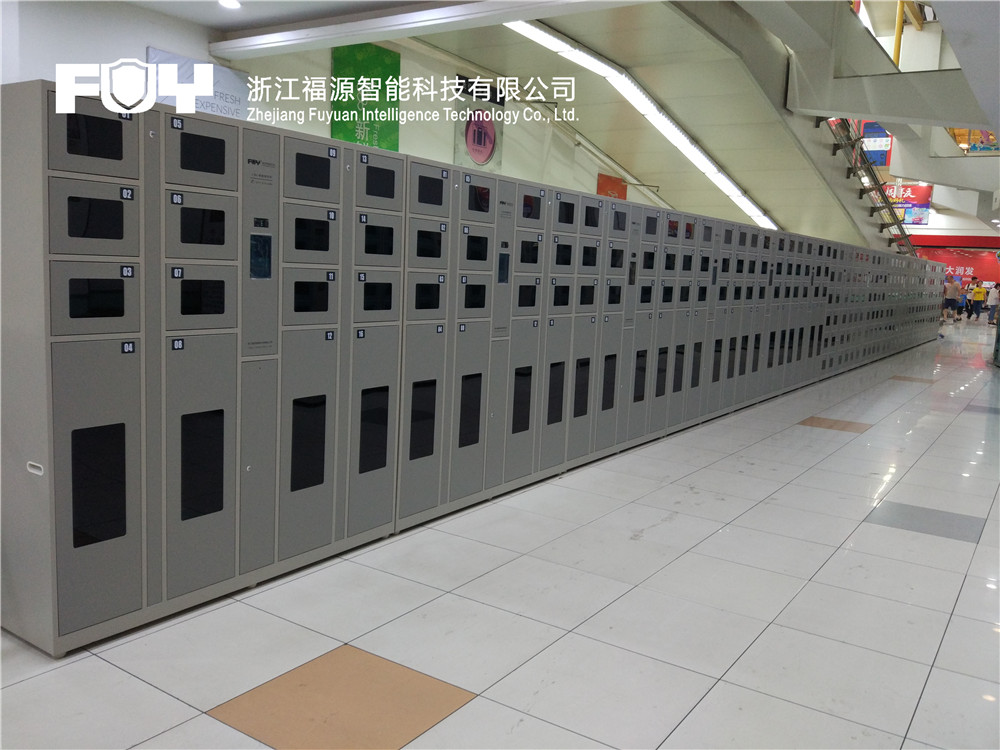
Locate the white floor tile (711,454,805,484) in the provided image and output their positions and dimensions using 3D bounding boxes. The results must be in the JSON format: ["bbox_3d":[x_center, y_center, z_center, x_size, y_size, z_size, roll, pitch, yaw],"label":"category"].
[{"bbox_3d":[1.902,0.690,6.013,0.600,0.012,0.600,7,9,34],"label":"white floor tile"}]

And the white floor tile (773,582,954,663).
[{"bbox_3d":[1.519,1.024,3.378,0.600,0.012,0.600,7,9,34],"label":"white floor tile"}]

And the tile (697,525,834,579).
[{"bbox_3d":[1.386,0.917,4.220,0.600,0.012,0.600,7,9,34],"label":"tile"}]

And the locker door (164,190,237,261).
[{"bbox_3d":[-1.140,-0.566,3.093,0.020,0.249,0.320,7,9,34],"label":"locker door"}]

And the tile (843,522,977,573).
[{"bbox_3d":[2.207,0.924,4.349,0.600,0.010,0.600,7,9,34],"label":"tile"}]

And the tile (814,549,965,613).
[{"bbox_3d":[1.858,0.973,3.856,0.600,0.012,0.600,7,9,34],"label":"tile"}]

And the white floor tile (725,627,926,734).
[{"bbox_3d":[1.174,1.077,2.879,0.600,0.012,0.600,8,9,34],"label":"white floor tile"}]

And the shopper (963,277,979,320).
[{"bbox_3d":[19.535,-3.185,33.500,0.540,1.740,0.420,7,9,30],"label":"shopper"}]

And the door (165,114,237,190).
[{"bbox_3d":[-1.126,-0.827,3.041,0.030,0.246,0.314,8,9,34],"label":"door"}]

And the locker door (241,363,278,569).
[{"bbox_3d":[-0.996,0.376,3.323,0.020,0.873,0.182,8,9,34],"label":"locker door"}]

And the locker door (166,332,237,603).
[{"bbox_3d":[-1.181,0.350,3.205,0.020,1.021,0.315,7,9,34],"label":"locker door"}]

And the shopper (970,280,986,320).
[{"bbox_3d":[19.876,-3.082,33.600,0.550,1.650,0.360,8,9,34],"label":"shopper"}]

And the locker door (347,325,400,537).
[{"bbox_3d":[-0.620,0.268,3.947,0.025,1.008,0.318,7,9,34],"label":"locker door"}]

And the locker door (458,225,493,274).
[{"bbox_3d":[-0.130,-0.689,4.406,0.020,0.239,0.318,8,9,34],"label":"locker door"}]

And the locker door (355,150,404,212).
[{"bbox_3d":[-0.567,-0.899,3.794,0.020,0.245,0.314,7,9,34],"label":"locker door"}]

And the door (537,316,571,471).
[{"bbox_3d":[0.370,0.125,5.397,0.030,1.018,0.322,8,9,34],"label":"door"}]

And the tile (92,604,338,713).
[{"bbox_3d":[-0.965,0.960,2.847,0.590,0.010,0.590,8,9,34],"label":"tile"}]

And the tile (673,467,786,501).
[{"bbox_3d":[1.566,0.742,5.521,0.600,0.012,0.600,7,9,34],"label":"tile"}]

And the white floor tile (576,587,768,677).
[{"bbox_3d":[0.694,1.012,3.228,0.600,0.012,0.600,7,9,34],"label":"white floor tile"}]

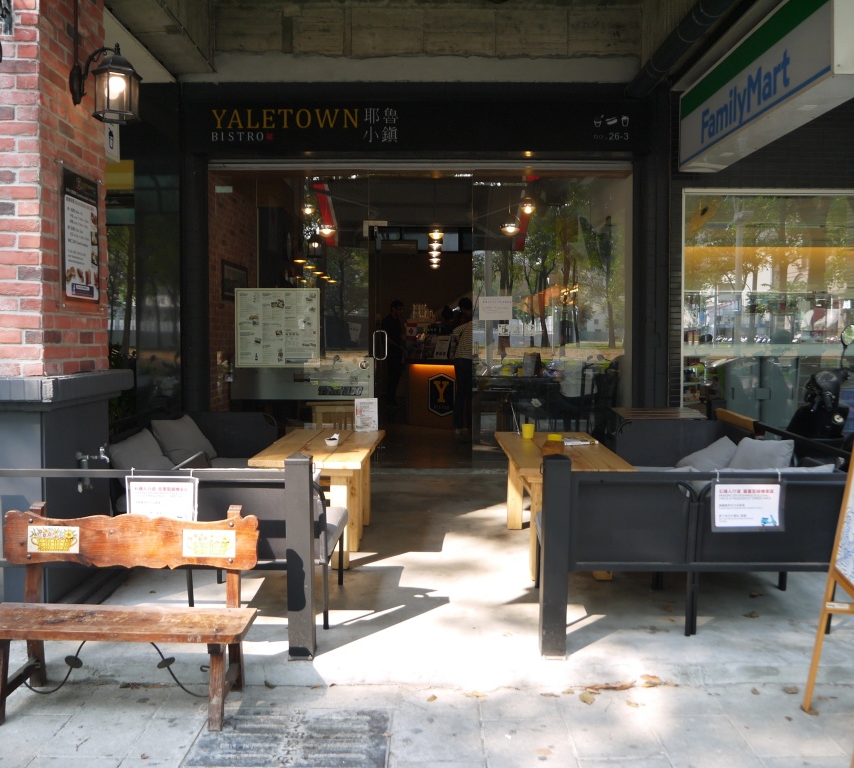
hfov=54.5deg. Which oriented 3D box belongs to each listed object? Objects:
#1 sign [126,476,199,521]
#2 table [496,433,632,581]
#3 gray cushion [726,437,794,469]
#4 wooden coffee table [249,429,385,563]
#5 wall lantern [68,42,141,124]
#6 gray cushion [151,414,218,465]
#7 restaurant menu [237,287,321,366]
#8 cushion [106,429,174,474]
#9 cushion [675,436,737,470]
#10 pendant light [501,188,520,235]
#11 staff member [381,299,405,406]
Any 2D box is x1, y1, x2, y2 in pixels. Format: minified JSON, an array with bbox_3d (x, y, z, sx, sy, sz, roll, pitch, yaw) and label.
[{"bbox_3d":[-1.216,0.544,3.800,0.330,0.240,0.015,0,4,0],"label":"sign"},{"bbox_3d":[0.894,0.780,5.712,0.705,0.695,1.380,0,5,2],"label":"table"},{"bbox_3d":[2.149,0.517,5.387,0.140,0.430,0.430,42,-22,-26],"label":"gray cushion"},{"bbox_3d":[-0.719,0.766,5.843,0.708,0.689,1.478,0,4,2],"label":"wooden coffee table"},{"bbox_3d":[-1.762,-1.662,4.535,0.360,0.450,0.260,0,3,0],"label":"wall lantern"},{"bbox_3d":[-1.847,0.436,6.285,0.140,0.440,0.440,-44,-12,18],"label":"gray cushion"},{"bbox_3d":[-1.358,-0.526,7.483,0.760,0.710,0.020,0,3,0],"label":"restaurant menu"},{"bbox_3d":[-1.885,0.484,5.450,0.160,0.450,0.480,-35,-5,15],"label":"cushion"},{"bbox_3d":[2.034,0.568,5.840,0.430,0.140,0.430,-31,41,1],"label":"cushion"},{"bbox_3d":[0.877,-1.812,8.700,0.200,0.480,0.200,0,4,0],"label":"pendant light"},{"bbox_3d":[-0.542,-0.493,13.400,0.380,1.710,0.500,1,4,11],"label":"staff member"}]

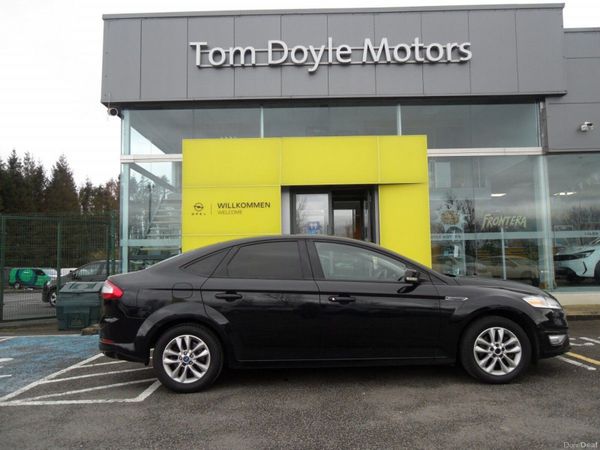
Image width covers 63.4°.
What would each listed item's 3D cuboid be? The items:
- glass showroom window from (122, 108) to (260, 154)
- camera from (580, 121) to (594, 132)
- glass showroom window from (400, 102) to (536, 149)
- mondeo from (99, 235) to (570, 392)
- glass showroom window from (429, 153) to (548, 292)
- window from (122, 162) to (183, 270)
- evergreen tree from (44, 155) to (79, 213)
[{"bbox_3d":[-2.392,-2.115,10.994,3.087,1.098,0.100,-1,-5,0],"label":"glass showroom window"},{"bbox_3d":[6.195,-2.112,10.458,0.170,0.180,0.250,0,-5,-17],"label":"camera"},{"bbox_3d":[3.865,-2.229,10.942,3.100,1.070,0.100,-1,-5,0],"label":"glass showroom window"},{"bbox_3d":[0.328,0.831,5.357,4.784,1.490,1.930,-1,-5,-2],"label":"mondeo"},{"bbox_3d":[4.175,-0.062,10.754,2.693,3.023,0.100,-1,-5,0],"label":"glass showroom window"},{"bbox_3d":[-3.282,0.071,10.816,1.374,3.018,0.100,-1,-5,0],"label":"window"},{"bbox_3d":[-23.759,-0.451,48.448,4.600,13.395,4.600,-1,-5,0],"label":"evergreen tree"}]

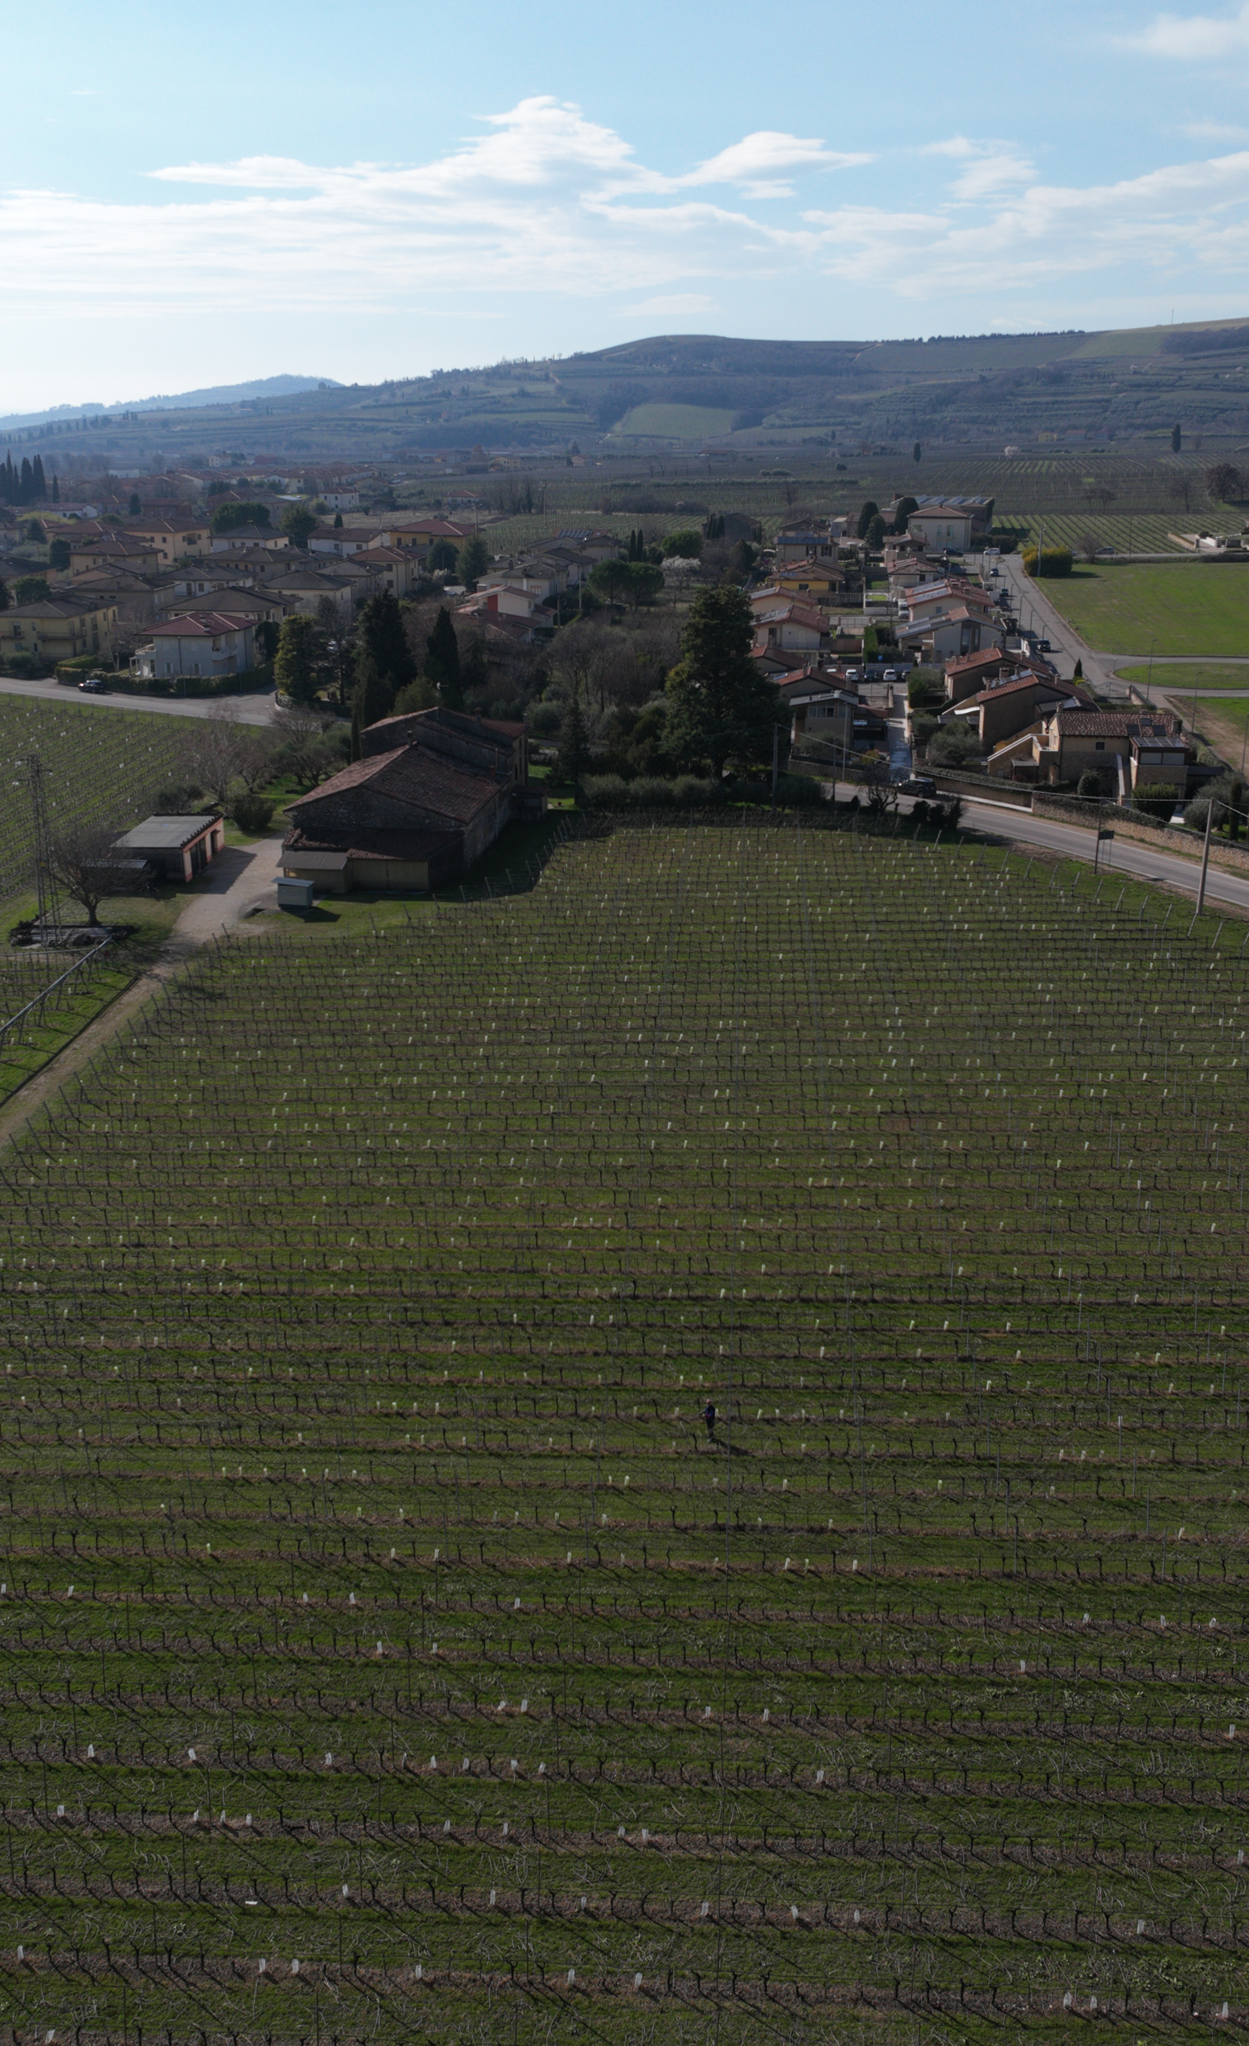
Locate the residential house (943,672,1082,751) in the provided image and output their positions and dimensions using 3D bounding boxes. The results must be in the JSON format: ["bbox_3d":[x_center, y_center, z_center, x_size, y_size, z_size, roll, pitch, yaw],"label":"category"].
[{"bbox_3d":[45.000,-35.740,212.700,13.200,8.090,10.800,2,18,6],"label":"residential house"}]

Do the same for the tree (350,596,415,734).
[{"bbox_3d":[-27.860,-40.640,219.100,7.000,18.380,7.000,0,18,0],"label":"tree"}]

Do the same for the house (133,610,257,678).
[{"bbox_3d":[-65.731,-58.196,291.201,12.000,8.400,15.000,3,18,10],"label":"house"}]

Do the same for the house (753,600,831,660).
[{"bbox_3d":[25.332,-58.734,284.579,11.600,8.600,13.500,3,18,8],"label":"house"}]

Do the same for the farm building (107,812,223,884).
[{"bbox_3d":[-39.970,-15.410,166.790,6.700,3.100,13.400,1,18,3],"label":"farm building"}]

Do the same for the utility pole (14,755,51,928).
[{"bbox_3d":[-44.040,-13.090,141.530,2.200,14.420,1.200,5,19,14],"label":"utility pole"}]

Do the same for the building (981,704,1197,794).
[{"bbox_3d":[44.685,-26.346,182.670,18.200,7.000,11.500,1,18,4],"label":"building"}]

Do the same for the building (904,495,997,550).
[{"bbox_3d":[85.540,-128.790,490.500,23.000,11.000,27.000,4,19,13],"label":"building"}]

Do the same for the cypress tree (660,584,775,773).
[{"bbox_3d":[9.630,-35.140,195.080,11.800,19.890,11.800,0,18,0],"label":"cypress tree"}]

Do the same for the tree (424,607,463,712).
[{"bbox_3d":[-22.230,-44.254,235.419,4.200,14.200,4.200,0,18,0],"label":"tree"}]

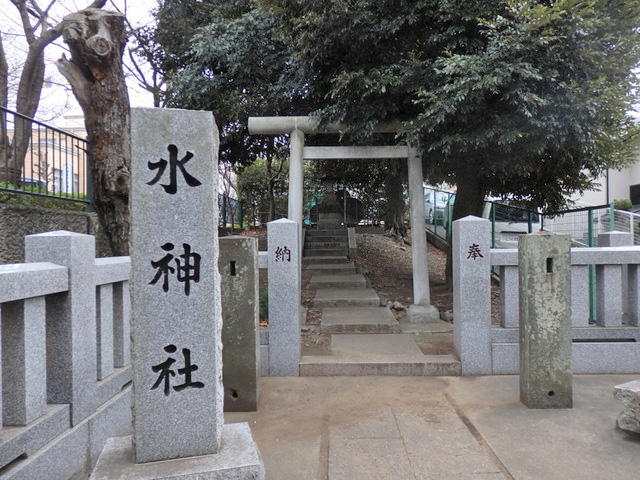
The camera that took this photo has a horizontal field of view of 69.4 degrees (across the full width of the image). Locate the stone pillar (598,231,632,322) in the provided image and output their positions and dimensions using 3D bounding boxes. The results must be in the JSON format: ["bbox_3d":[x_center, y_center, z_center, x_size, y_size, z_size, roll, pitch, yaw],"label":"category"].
[{"bbox_3d":[3.920,0.480,6.130,0.280,1.220,0.280,-1,0,1],"label":"stone pillar"}]

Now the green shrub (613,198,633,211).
[{"bbox_3d":[7.860,-0.880,12.000,0.500,0.380,0.450,-1,0,1],"label":"green shrub"}]

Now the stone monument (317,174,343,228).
[{"bbox_3d":[0.270,-1.070,13.100,0.740,1.600,0.720,-1,0,1],"label":"stone monument"}]

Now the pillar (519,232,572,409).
[{"bbox_3d":[1.920,0.666,3.940,0.360,1.480,0.190,-1,0,1],"label":"pillar"}]

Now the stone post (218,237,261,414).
[{"bbox_3d":[-0.710,0.697,3.930,0.355,1.470,0.200,-1,0,1],"label":"stone post"}]

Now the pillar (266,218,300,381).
[{"bbox_3d":[-0.380,0.597,5.020,0.320,1.660,0.310,-1,0,1],"label":"pillar"}]

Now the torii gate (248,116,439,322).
[{"bbox_3d":[0.570,-0.340,7.380,3.400,3.240,0.440,-1,0,1],"label":"torii gate"}]

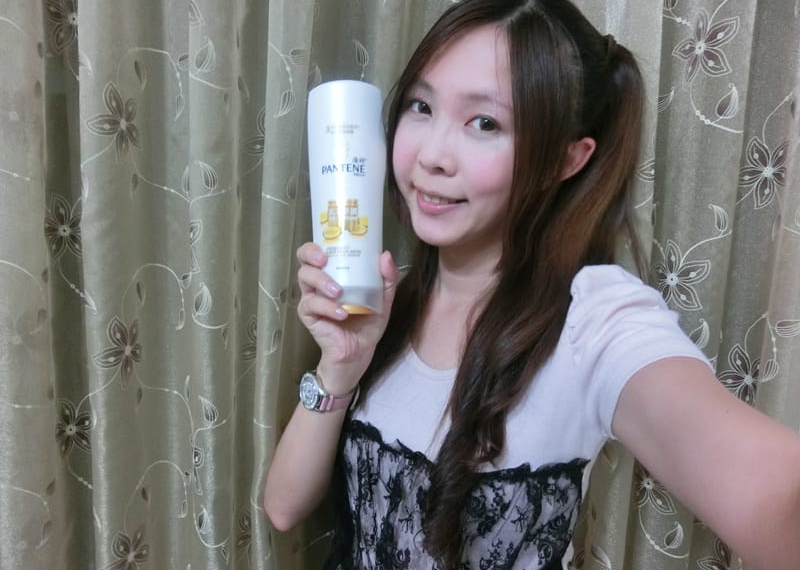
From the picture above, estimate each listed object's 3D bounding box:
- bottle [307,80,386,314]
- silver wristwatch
[{"bbox_3d":[-0.046,-0.074,0.490,0.069,0.197,0.046,-1,0,5],"label":"bottle"},{"bbox_3d":[-0.064,0.098,0.517,0.047,0.035,0.052,4,25,-38],"label":"silver wristwatch"}]

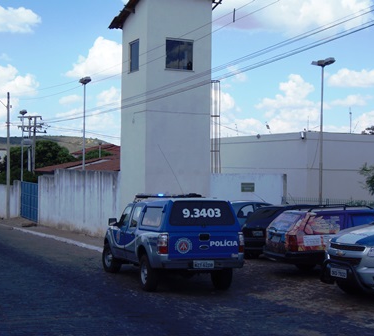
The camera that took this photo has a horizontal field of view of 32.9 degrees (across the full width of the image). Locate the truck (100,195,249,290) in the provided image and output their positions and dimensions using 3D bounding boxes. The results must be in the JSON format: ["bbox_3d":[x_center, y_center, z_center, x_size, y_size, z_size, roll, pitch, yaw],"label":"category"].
[{"bbox_3d":[-0.573,1.592,14.283,1.820,1.930,5.120,1,-3,-20],"label":"truck"}]

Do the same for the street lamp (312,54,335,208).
[{"bbox_3d":[5.756,-1.040,26.800,0.450,7.280,1.400,1,0,-27],"label":"street lamp"}]

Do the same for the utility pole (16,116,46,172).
[{"bbox_3d":[-14.466,-0.415,59.000,2.600,9.000,1.300,1,0,-20],"label":"utility pole"}]

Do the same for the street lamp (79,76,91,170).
[{"bbox_3d":[-5.217,-0.780,32.500,0.400,7.760,1.400,1,0,-27],"label":"street lamp"}]

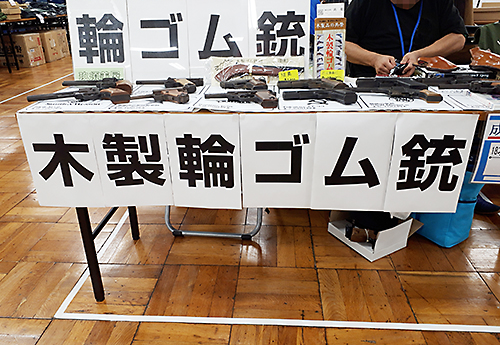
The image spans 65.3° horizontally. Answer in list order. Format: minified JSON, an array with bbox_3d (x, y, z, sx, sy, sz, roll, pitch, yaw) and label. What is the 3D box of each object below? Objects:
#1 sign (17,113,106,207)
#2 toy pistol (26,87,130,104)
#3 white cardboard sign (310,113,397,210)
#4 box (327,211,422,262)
[{"bbox_3d":[-0.548,-0.029,1.153,0.210,0.297,0.008,1,24,3],"label":"sign"},{"bbox_3d":[-0.513,-0.229,1.177,0.285,0.038,0.120,-7,25,-13],"label":"toy pistol"},{"bbox_3d":[0.290,-0.020,1.105,0.210,0.297,0.008,1,24,3],"label":"white cardboard sign"},{"bbox_3d":[0.525,0.237,1.711,0.235,0.120,0.270,-14,27,-28],"label":"box"}]

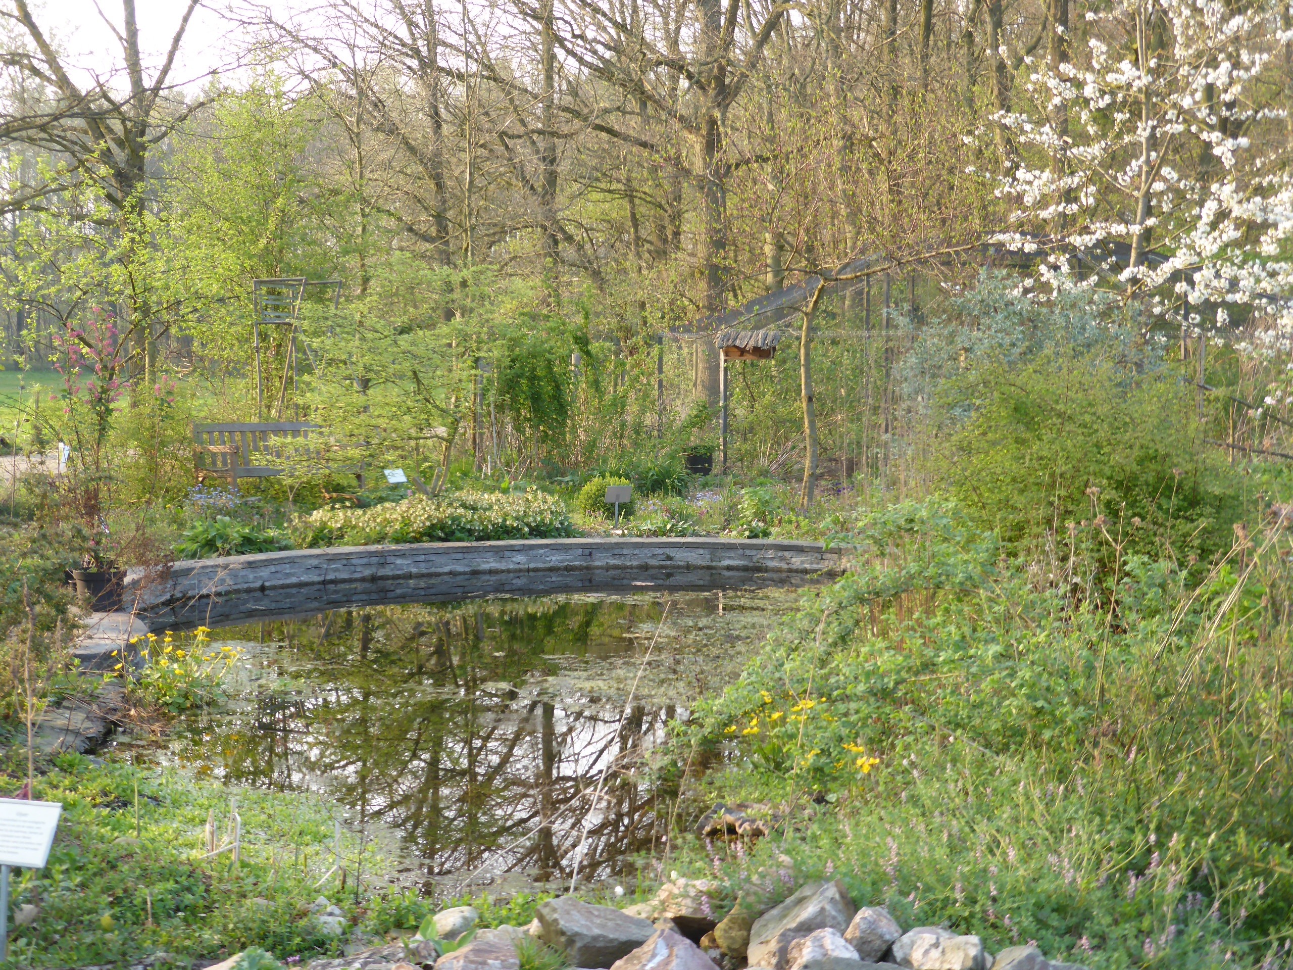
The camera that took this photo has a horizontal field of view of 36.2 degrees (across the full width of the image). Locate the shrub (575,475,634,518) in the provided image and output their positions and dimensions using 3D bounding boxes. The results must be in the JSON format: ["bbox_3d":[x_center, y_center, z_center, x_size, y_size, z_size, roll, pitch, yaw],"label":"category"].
[{"bbox_3d":[-0.374,0.108,18.000,0.540,0.410,0.520,0,4,0],"label":"shrub"}]

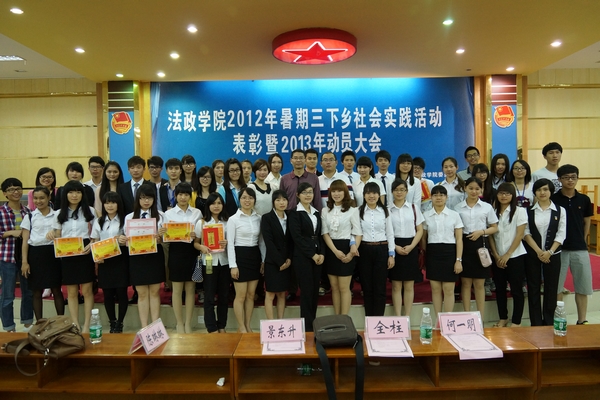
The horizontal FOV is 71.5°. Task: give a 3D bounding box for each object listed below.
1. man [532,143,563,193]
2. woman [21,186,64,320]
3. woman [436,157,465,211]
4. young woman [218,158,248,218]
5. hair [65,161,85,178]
[{"bbox_3d":[2.975,0.207,5.001,0.480,1.789,0.280,0,1,25],"label":"man"},{"bbox_3d":[-2.843,0.668,4.679,0.450,1.632,0.280,-2,2,-30],"label":"woman"},{"bbox_3d":[1.891,0.291,5.241,0.440,1.658,0.280,-1,3,7],"label":"woman"},{"bbox_3d":[-0.794,0.332,5.092,0.440,1.672,0.280,-1,3,-5],"label":"young woman"},{"bbox_3d":[-2.917,-0.382,5.400,0.220,0.230,0.220,-1,3,-9],"label":"hair"}]

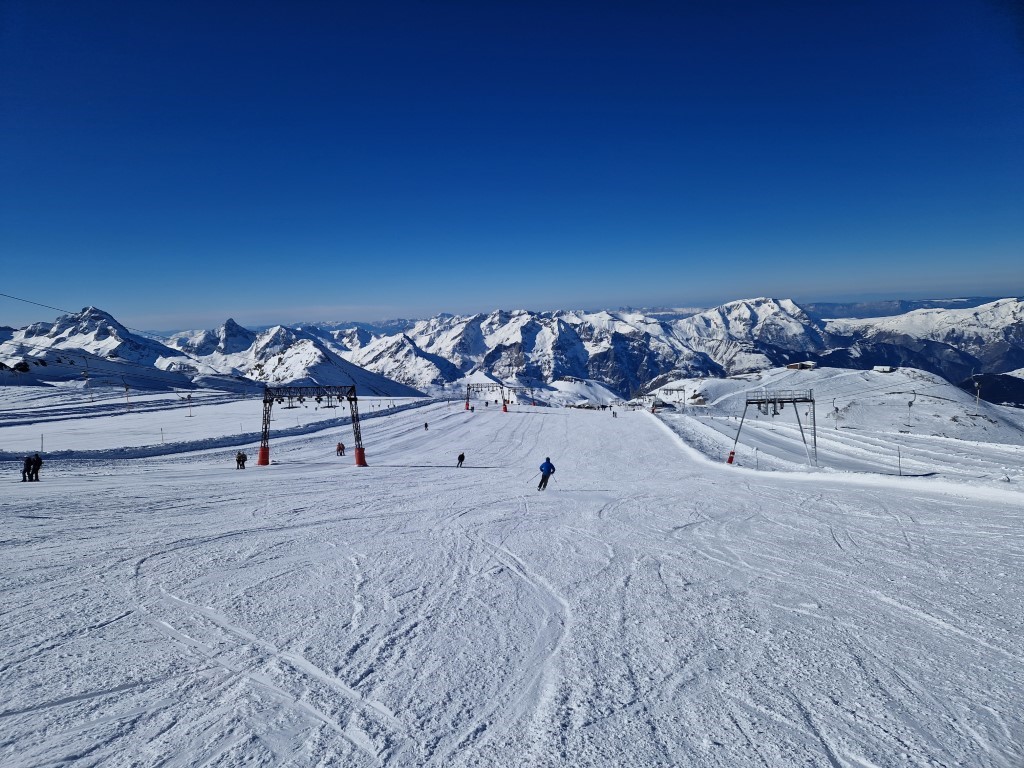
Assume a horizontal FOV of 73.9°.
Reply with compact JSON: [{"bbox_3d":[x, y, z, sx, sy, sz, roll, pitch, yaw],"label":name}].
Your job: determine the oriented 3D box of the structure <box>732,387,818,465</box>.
[{"bbox_3d":[33.570,5.737,88.000,10.633,9.992,2.000,-1,8,7],"label":"structure"}]

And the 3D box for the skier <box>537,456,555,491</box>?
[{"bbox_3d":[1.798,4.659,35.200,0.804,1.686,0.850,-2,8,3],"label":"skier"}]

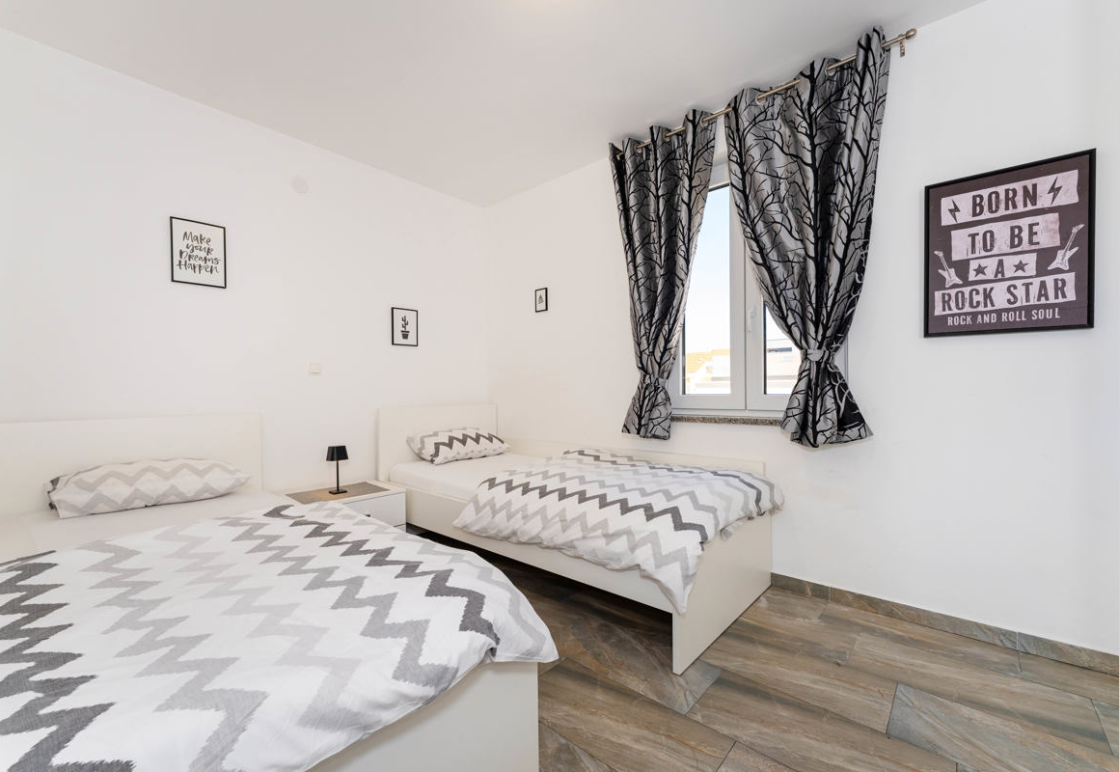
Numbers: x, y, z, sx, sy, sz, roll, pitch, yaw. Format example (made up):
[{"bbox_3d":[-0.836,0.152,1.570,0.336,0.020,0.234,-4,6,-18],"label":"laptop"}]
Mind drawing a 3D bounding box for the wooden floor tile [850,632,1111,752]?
[{"bbox_3d":[1.373,1.009,1.530,0.618,0.012,0.303,0,0,41],"label":"wooden floor tile"}]

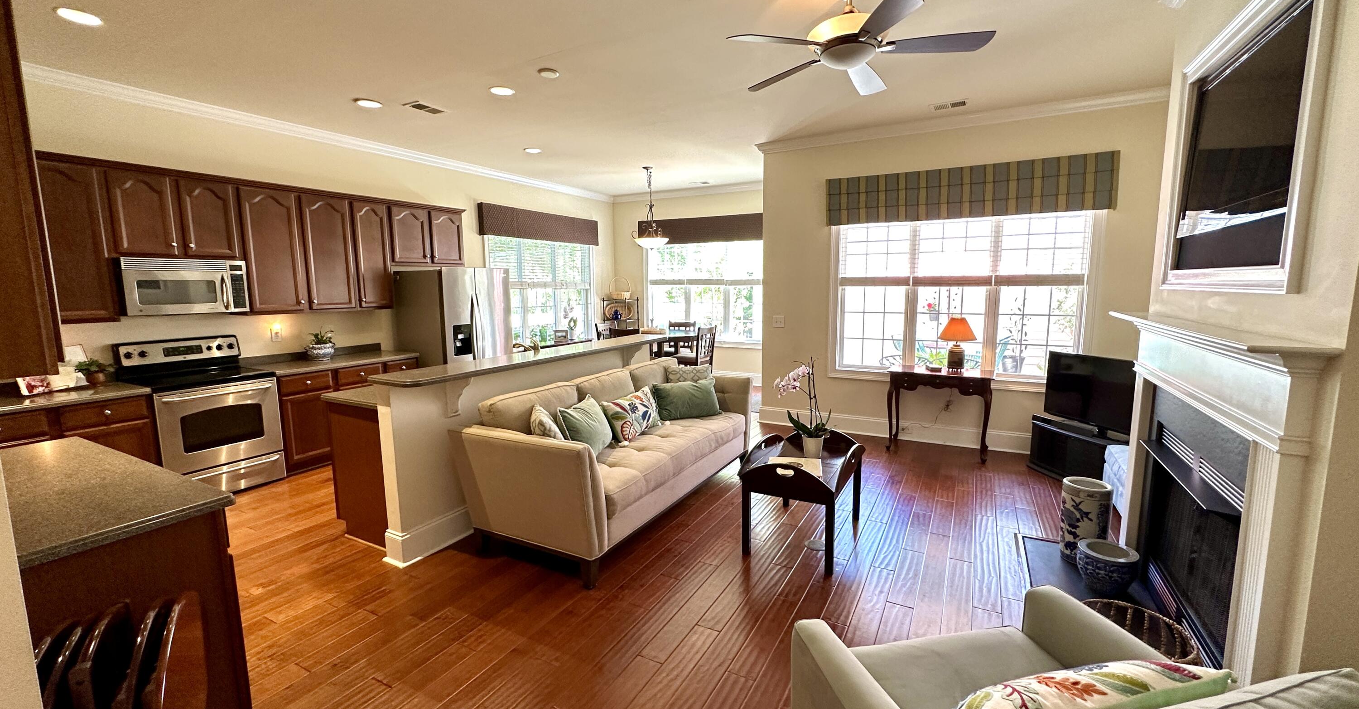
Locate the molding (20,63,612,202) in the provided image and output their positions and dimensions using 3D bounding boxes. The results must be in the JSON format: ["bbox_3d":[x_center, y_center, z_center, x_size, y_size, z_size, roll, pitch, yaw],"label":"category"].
[{"bbox_3d":[-2.806,-2.221,6.307,0.085,0.100,7.050,4,8,29],"label":"molding"}]

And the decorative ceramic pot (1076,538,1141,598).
[{"bbox_3d":[2.214,1.114,2.848,0.256,0.210,0.256,4,8,29],"label":"decorative ceramic pot"}]

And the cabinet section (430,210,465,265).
[{"bbox_3d":[-2.750,-1.312,6.260,0.320,0.592,0.444,4,8,29],"label":"cabinet section"}]

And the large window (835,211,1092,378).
[{"bbox_3d":[2.607,-0.560,5.311,2.220,1.700,0.120,4,8,29],"label":"large window"}]

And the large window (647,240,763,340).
[{"bbox_3d":[0.405,-1.028,8.732,2.330,1.790,0.120,4,8,29],"label":"large window"}]

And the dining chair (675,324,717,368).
[{"bbox_3d":[0.208,0.087,8.005,0.520,1.000,0.440,4,8,29],"label":"dining chair"}]

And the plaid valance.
[{"bbox_3d":[2.578,-1.494,5.112,2.360,0.467,0.120,4,8,29],"label":"plaid valance"}]

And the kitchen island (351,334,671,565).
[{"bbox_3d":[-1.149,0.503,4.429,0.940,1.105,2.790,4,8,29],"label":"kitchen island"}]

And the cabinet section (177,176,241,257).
[{"bbox_3d":[-3.800,-1.060,4.379,0.320,0.595,0.389,4,8,29],"label":"cabinet section"}]

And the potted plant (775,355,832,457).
[{"bbox_3d":[0.822,0.353,3.667,0.350,0.660,0.280,0,7,0],"label":"potted plant"}]

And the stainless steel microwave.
[{"bbox_3d":[-3.883,-0.527,4.274,0.390,0.413,0.758,4,8,29],"label":"stainless steel microwave"}]

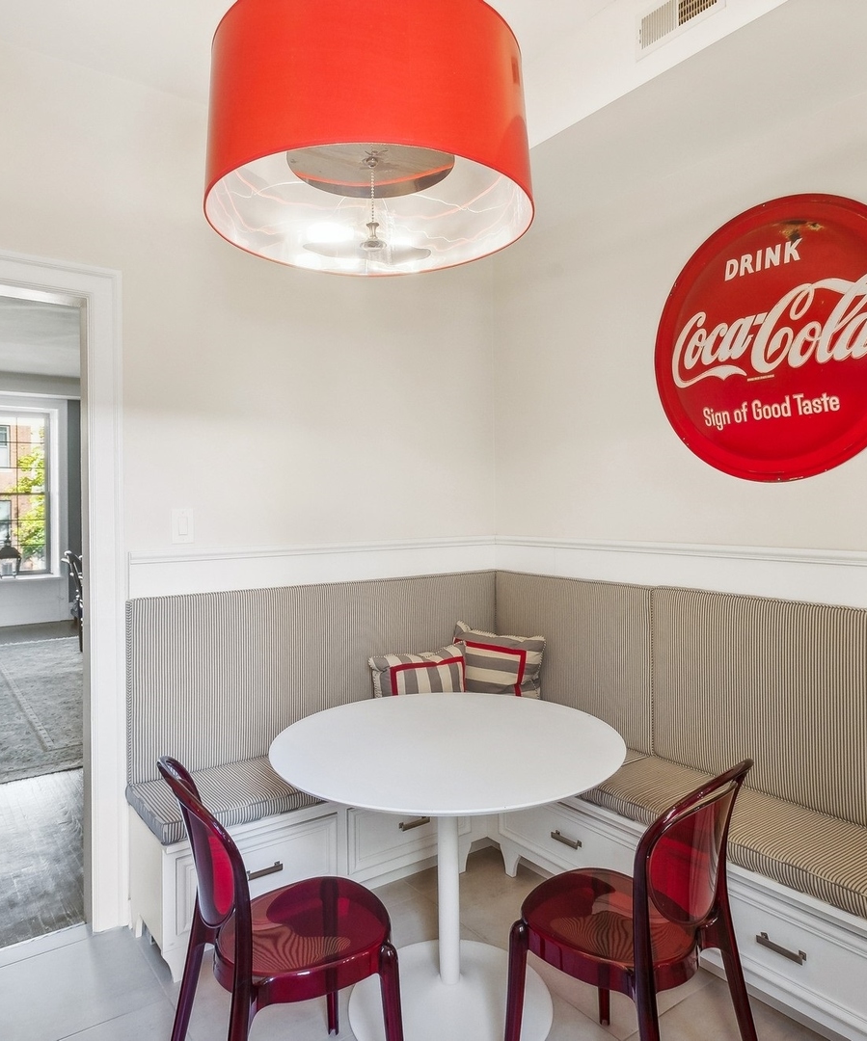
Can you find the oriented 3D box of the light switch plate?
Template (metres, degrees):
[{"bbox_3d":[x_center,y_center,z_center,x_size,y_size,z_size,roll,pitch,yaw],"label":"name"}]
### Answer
[{"bbox_3d":[-0.895,0.021,2.641,0.077,0.126,0.012,-1,1,-36],"label":"light switch plate"}]

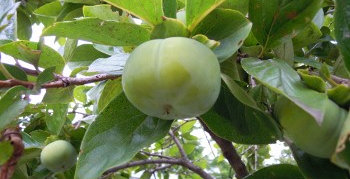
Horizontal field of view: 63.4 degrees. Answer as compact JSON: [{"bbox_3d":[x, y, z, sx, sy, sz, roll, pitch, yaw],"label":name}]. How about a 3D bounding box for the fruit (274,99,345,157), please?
[{"bbox_3d":[0.108,0.027,0.225,0.062,0.054,0.062,17,-18,5],"label":"fruit"}]

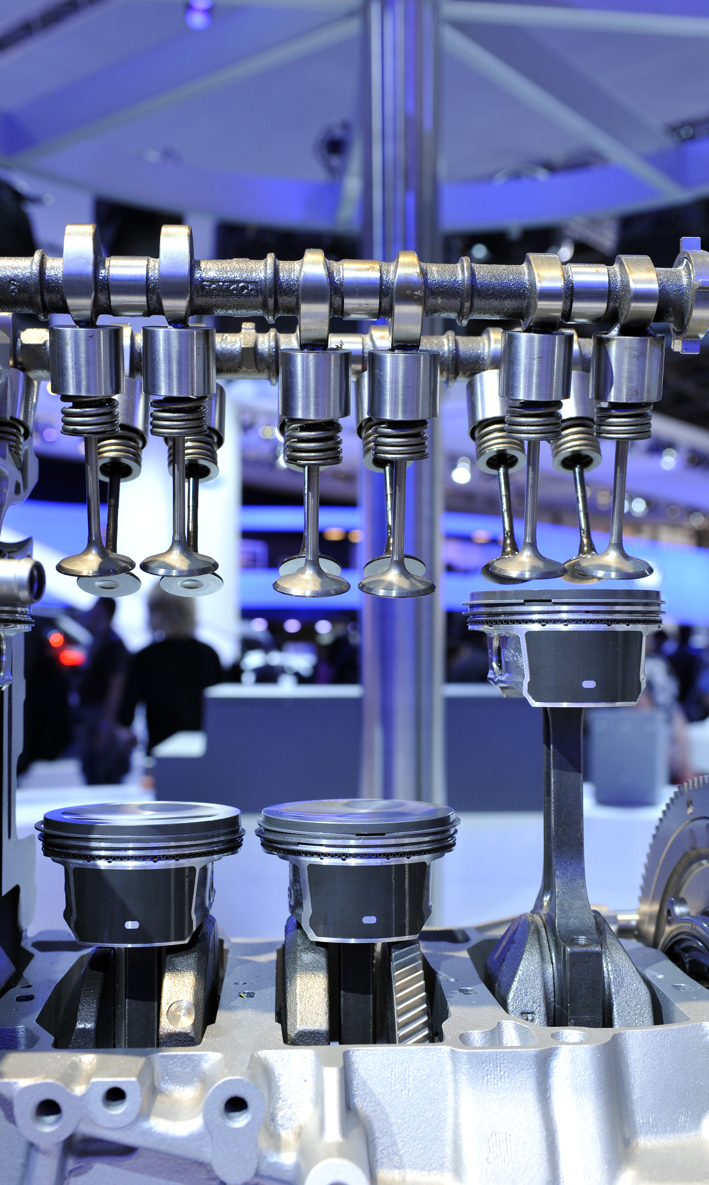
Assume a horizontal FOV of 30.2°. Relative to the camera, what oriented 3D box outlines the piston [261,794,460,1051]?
[{"bbox_3d":[0.002,0.155,0.597,0.090,0.110,0.090,0,-2,-2],"label":"piston"}]

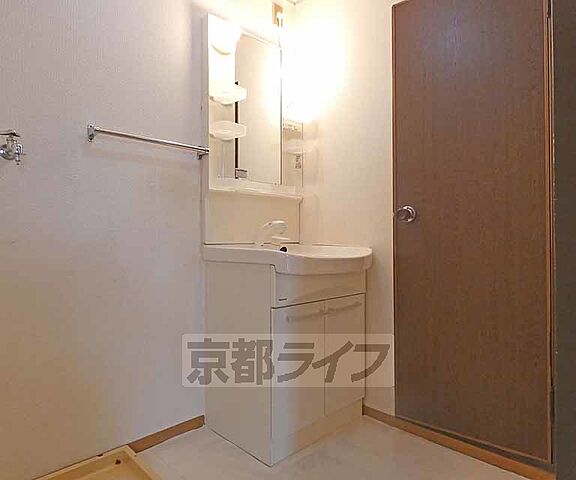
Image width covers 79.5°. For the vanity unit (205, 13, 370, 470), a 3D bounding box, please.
[{"bbox_3d":[0.019,-0.089,1.589,0.595,1.850,0.515,0,-1,-44],"label":"vanity unit"}]

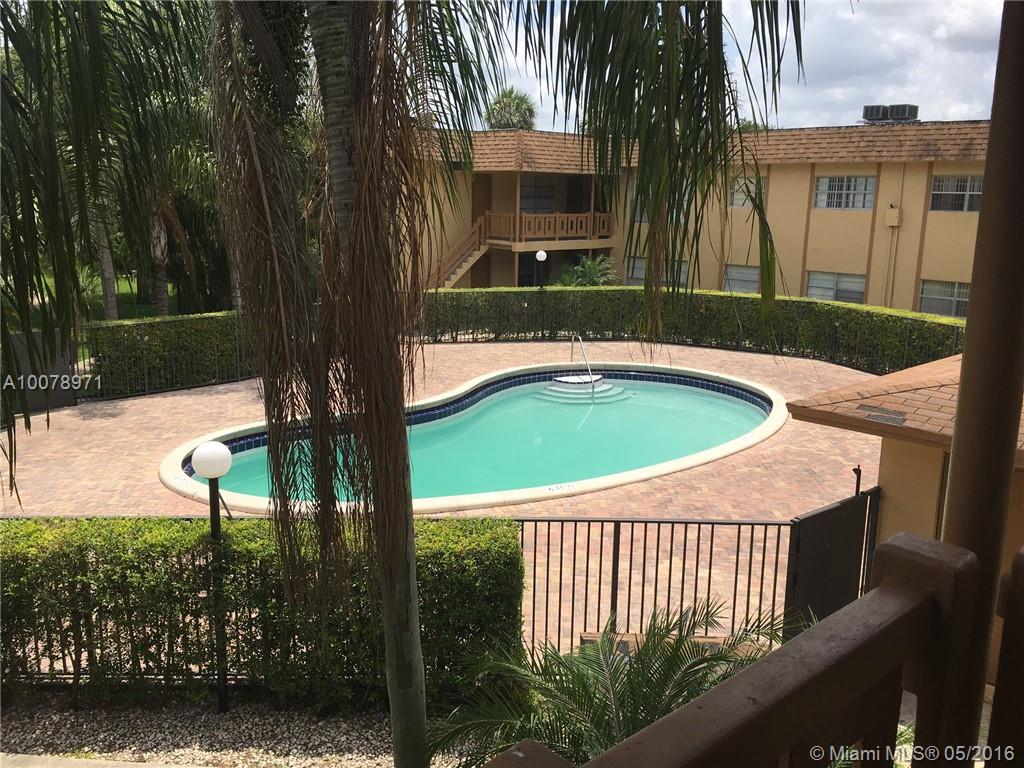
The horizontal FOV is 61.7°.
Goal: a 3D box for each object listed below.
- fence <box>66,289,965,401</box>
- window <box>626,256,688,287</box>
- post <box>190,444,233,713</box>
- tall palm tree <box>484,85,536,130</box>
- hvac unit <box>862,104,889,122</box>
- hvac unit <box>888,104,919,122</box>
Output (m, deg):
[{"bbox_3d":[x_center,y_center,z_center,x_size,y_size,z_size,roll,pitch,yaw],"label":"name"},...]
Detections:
[{"bbox_3d":[0.341,-1.190,21.513,19.000,1.530,7.900,0,13,-4],"label":"fence"},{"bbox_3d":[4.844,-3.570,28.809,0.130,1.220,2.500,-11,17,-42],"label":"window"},{"bbox_3d":[-2.388,1.583,6.933,0.310,2.350,0.310,1,12,0],"label":"post"},{"bbox_3d":[-0.129,-11.605,48.641,3.100,10.100,3.100,1,12,0],"label":"tall palm tree"},{"bbox_3d":[12.051,-8.929,28.287,0.680,0.530,0.680,-9,16,-38],"label":"hvac unit"},{"bbox_3d":[12.660,-8.759,27.729,0.680,0.530,0.680,-9,16,-38],"label":"hvac unit"}]

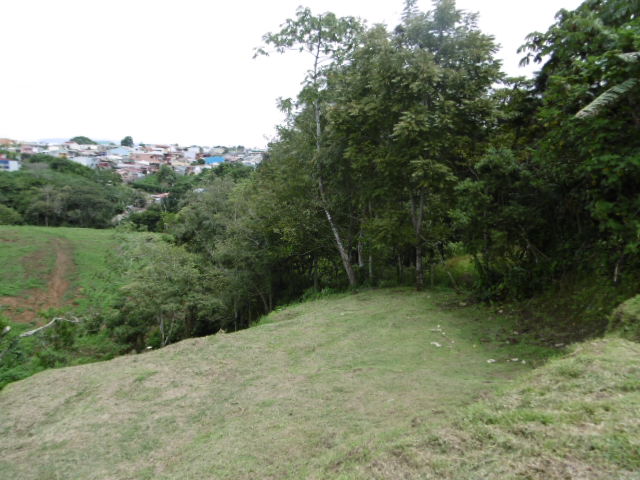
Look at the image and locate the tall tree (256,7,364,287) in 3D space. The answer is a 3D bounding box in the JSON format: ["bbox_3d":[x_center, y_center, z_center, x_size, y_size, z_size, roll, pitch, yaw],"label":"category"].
[{"bbox_3d":[-0.330,-3.050,16.100,3.600,9.800,3.400,0,12,0],"label":"tall tree"}]

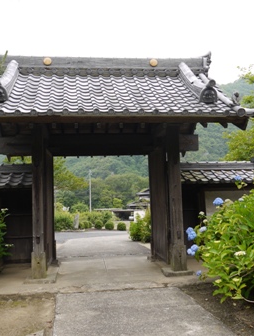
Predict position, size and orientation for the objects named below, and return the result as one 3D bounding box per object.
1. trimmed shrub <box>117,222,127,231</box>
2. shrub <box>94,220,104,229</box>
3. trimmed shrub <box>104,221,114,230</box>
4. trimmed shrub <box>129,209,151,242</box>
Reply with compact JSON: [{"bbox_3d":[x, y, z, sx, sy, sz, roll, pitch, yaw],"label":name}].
[{"bbox_3d":[-0.228,2.980,18.400,0.472,0.467,0.472,-1,-4,-7],"label":"trimmed shrub"},{"bbox_3d":[-1.524,3.114,19.800,0.492,0.503,0.492,-1,-4,-7],"label":"shrub"},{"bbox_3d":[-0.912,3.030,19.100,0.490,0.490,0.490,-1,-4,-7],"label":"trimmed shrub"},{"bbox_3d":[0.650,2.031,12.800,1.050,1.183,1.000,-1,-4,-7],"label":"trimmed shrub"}]

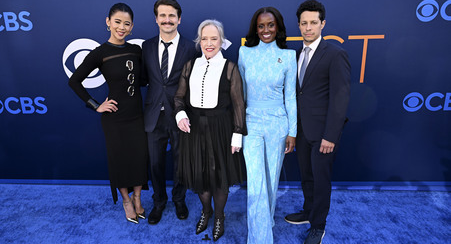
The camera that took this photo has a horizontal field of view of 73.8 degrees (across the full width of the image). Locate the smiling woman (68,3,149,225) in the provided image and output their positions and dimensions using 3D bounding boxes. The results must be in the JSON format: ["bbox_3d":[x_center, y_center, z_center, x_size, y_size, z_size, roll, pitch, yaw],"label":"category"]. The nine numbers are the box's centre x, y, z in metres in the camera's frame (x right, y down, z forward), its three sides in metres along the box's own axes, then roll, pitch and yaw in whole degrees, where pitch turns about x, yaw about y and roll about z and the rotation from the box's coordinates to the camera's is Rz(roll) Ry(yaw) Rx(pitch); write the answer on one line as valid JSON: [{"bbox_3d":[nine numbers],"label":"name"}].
[{"bbox_3d":[-0.916,-0.032,2.478,0.580,1.760,0.420,-7,15,-23],"label":"smiling woman"}]

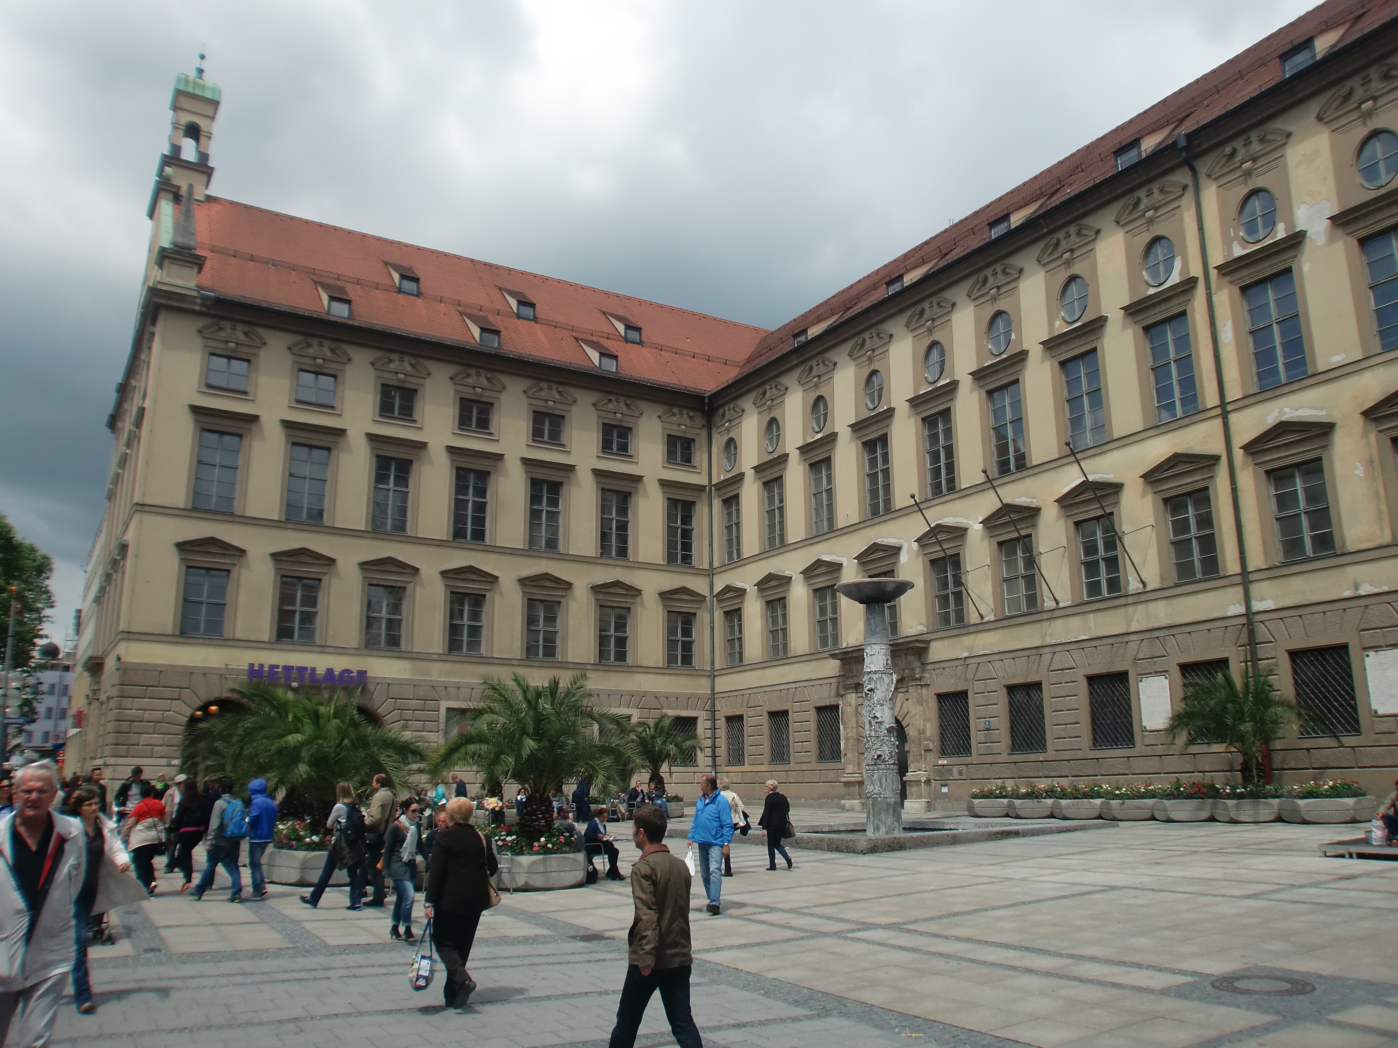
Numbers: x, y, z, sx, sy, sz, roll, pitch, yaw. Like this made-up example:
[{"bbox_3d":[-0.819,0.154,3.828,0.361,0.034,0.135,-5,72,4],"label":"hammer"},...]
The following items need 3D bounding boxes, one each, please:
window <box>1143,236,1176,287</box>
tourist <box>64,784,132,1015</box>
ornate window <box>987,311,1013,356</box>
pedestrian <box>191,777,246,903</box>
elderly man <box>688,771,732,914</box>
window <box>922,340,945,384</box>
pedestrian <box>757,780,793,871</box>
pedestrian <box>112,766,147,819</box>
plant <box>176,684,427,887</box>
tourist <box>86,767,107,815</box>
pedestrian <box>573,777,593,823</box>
[{"bbox_3d":[13.465,-7.673,30.711,0.270,1.620,1.100,8,-17,-31],"label":"window"},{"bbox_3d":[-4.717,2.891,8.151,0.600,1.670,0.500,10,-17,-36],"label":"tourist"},{"bbox_3d":[11.057,-7.028,38.587,0.200,1.726,1.240,8,-16,-32],"label":"ornate window"},{"bbox_3d":[-6.865,4.521,15.020,0.750,1.698,0.520,-7,-15,26],"label":"pedestrian"},{"bbox_3d":[0.141,4.131,13.533,0.580,1.760,0.450,-9,-16,31],"label":"elderly man"},{"bbox_3d":[9.170,-6.300,40.900,0.250,1.760,1.150,8,-16,-32],"label":"window"},{"bbox_3d":[1.416,5.614,19.583,0.580,1.627,0.520,-12,-18,41],"label":"pedestrian"},{"bbox_3d":[-9.327,4.863,17.089,0.580,1.770,0.420,9,-16,-33],"label":"pedestrian"},{"bbox_3d":[-6.824,4.521,18.300,4.000,3.400,4.000,8,-16,-29],"label":"plant"},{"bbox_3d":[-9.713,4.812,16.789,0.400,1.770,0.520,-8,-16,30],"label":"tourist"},{"bbox_3d":[-3.975,9.572,36.568,0.650,1.601,0.550,3,-14,-15],"label":"pedestrian"}]

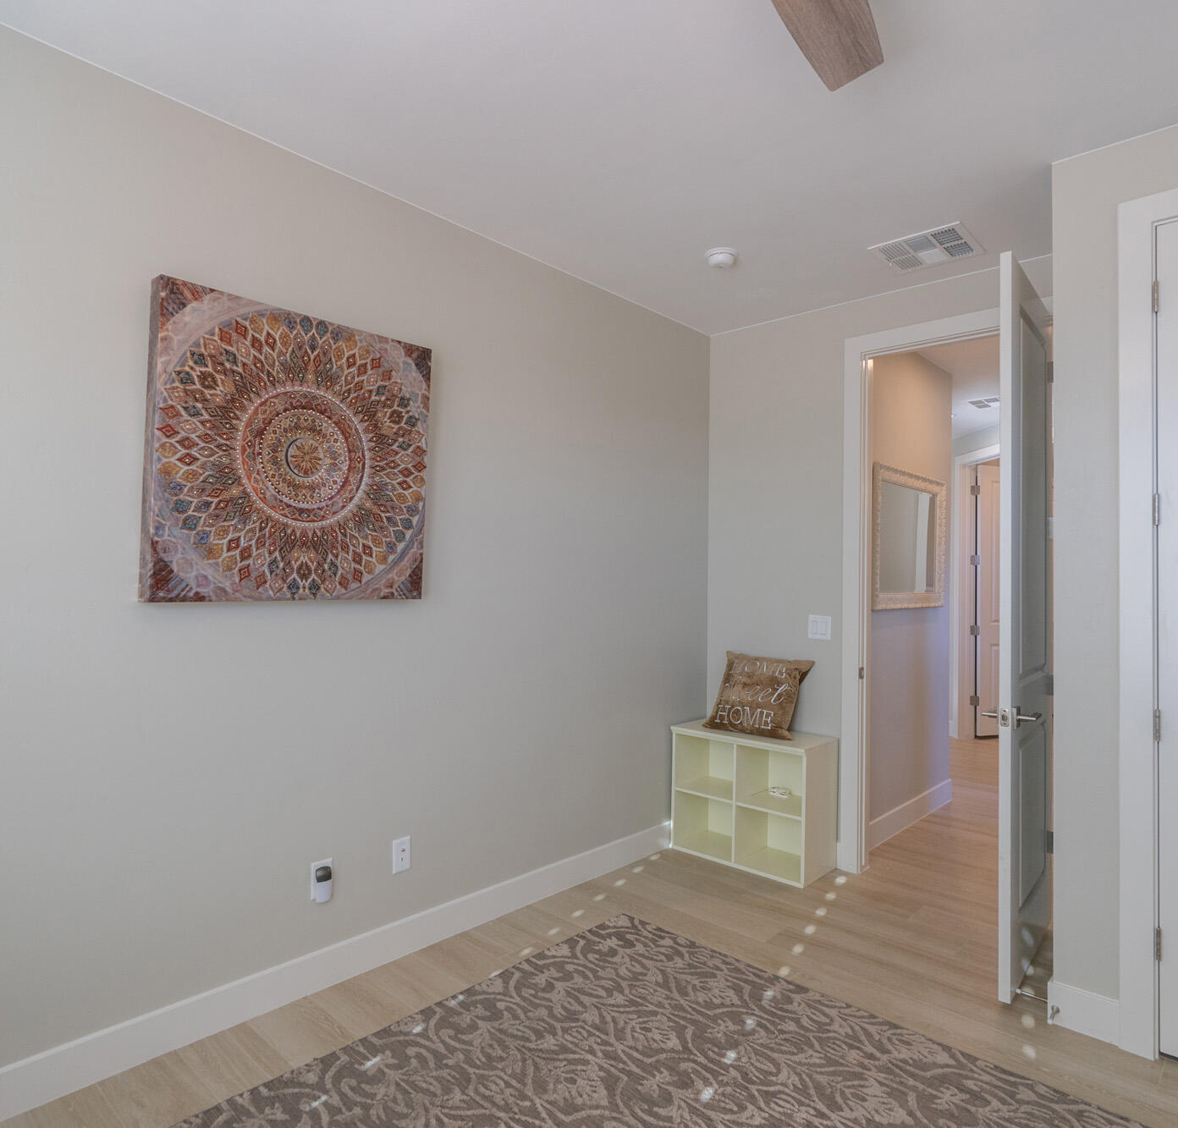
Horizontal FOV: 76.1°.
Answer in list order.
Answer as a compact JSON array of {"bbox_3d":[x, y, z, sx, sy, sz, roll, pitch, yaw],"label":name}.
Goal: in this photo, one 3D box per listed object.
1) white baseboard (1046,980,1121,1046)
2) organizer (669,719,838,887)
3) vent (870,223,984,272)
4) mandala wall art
[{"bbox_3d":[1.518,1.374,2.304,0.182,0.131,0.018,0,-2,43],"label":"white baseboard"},{"bbox_3d":[0.811,1.152,3.751,0.745,0.619,0.340,0,-2,43],"label":"organizer"},{"bbox_3d":[1.385,-1.274,3.085,0.355,0.022,0.345,0,-2,43],"label":"vent"},{"bbox_3d":[-0.911,-0.332,2.407,0.066,0.900,0.890,2,0,43],"label":"mandala wall art"}]

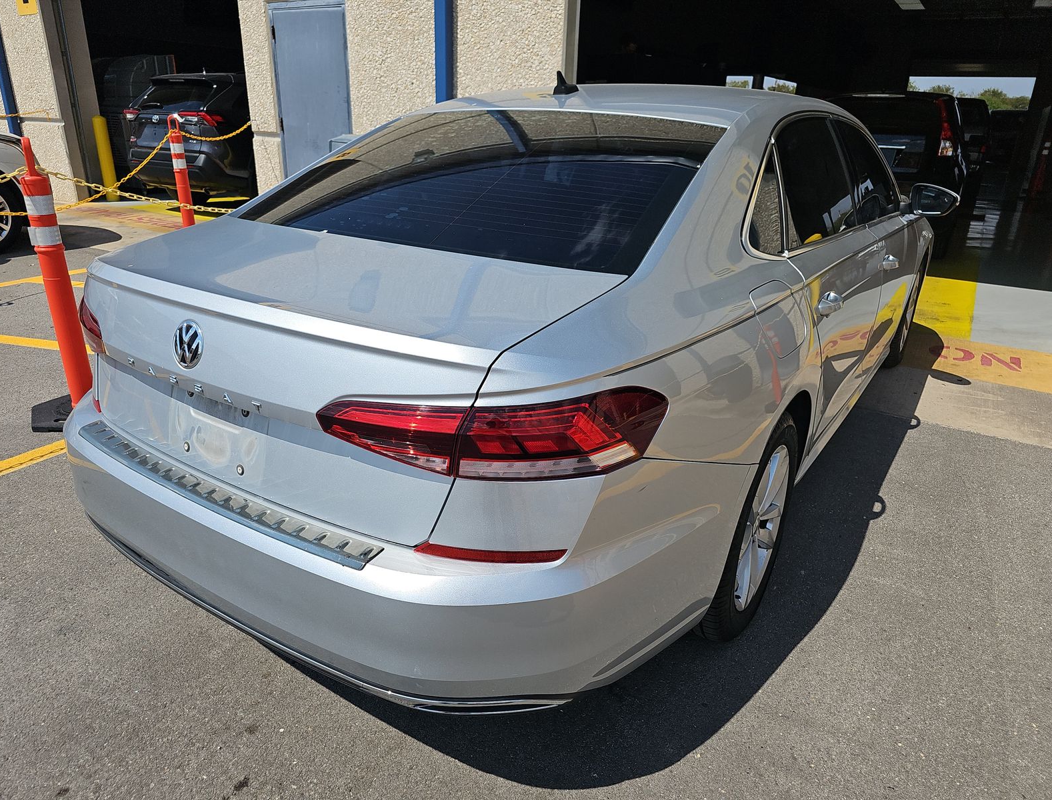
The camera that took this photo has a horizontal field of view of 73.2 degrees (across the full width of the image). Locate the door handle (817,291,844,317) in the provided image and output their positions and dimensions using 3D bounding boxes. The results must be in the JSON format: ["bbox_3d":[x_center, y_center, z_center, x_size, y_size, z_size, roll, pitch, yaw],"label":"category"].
[{"bbox_3d":[0.760,-0.240,1.770,0.050,0.045,0.196,15,26,30],"label":"door handle"}]

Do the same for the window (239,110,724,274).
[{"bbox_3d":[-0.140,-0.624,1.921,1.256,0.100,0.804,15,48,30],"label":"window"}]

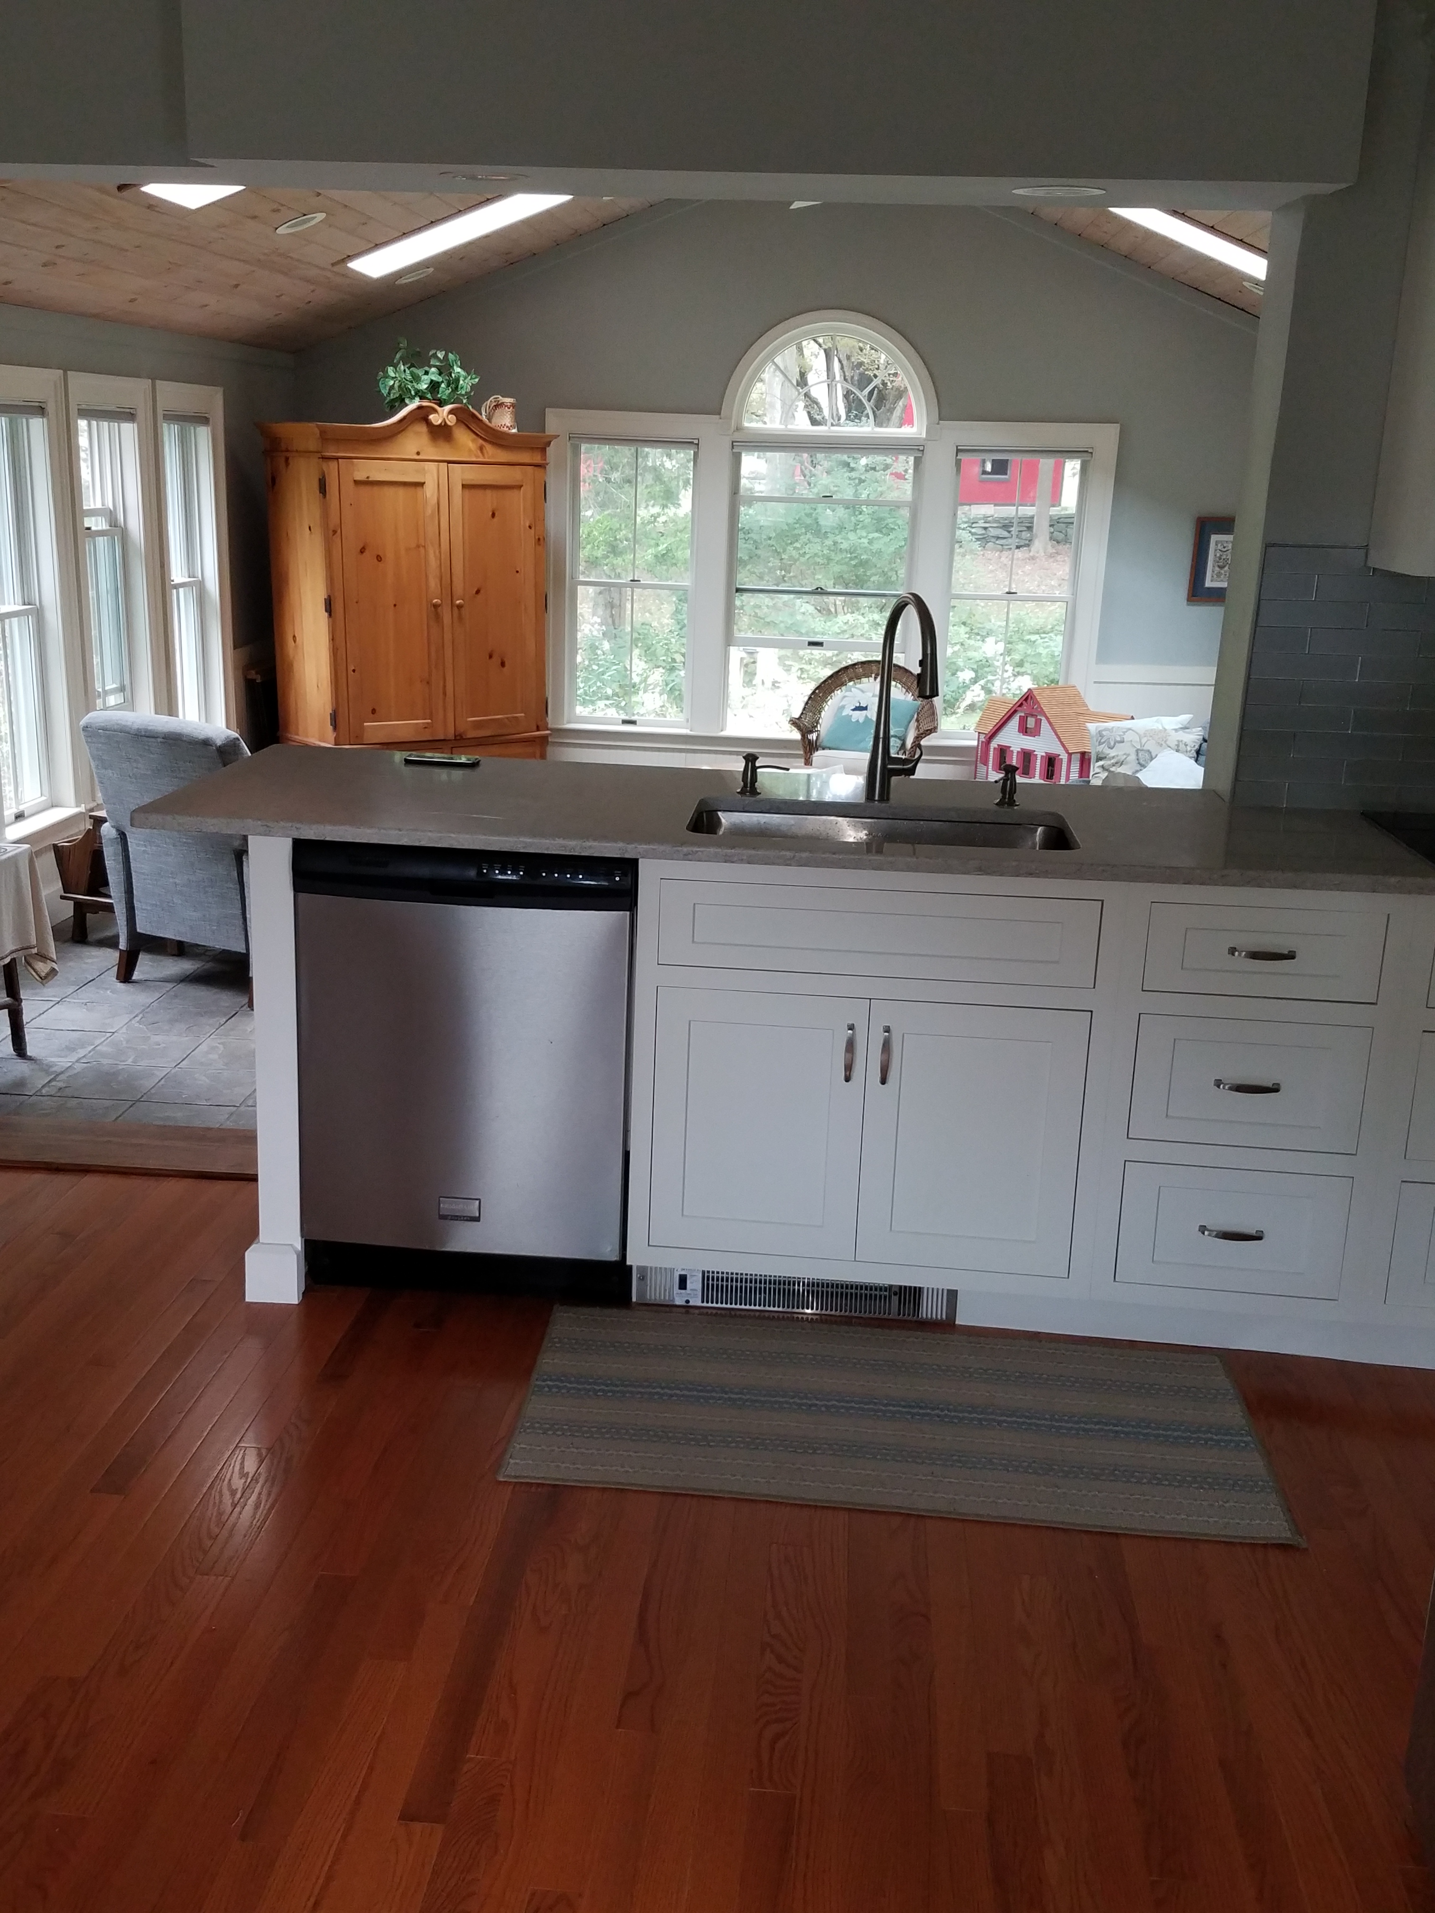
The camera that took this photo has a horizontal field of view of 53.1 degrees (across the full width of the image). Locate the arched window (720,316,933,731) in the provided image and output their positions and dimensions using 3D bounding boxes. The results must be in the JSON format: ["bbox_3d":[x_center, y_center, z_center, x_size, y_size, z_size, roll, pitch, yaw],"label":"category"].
[{"bbox_3d":[0.560,-2.160,7.291,1.037,2.014,0.120,2,16,2],"label":"arched window"}]

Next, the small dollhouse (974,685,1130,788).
[{"bbox_3d":[1.339,-0.886,5.736,0.430,0.399,0.680,-12,22,-40],"label":"small dollhouse"}]

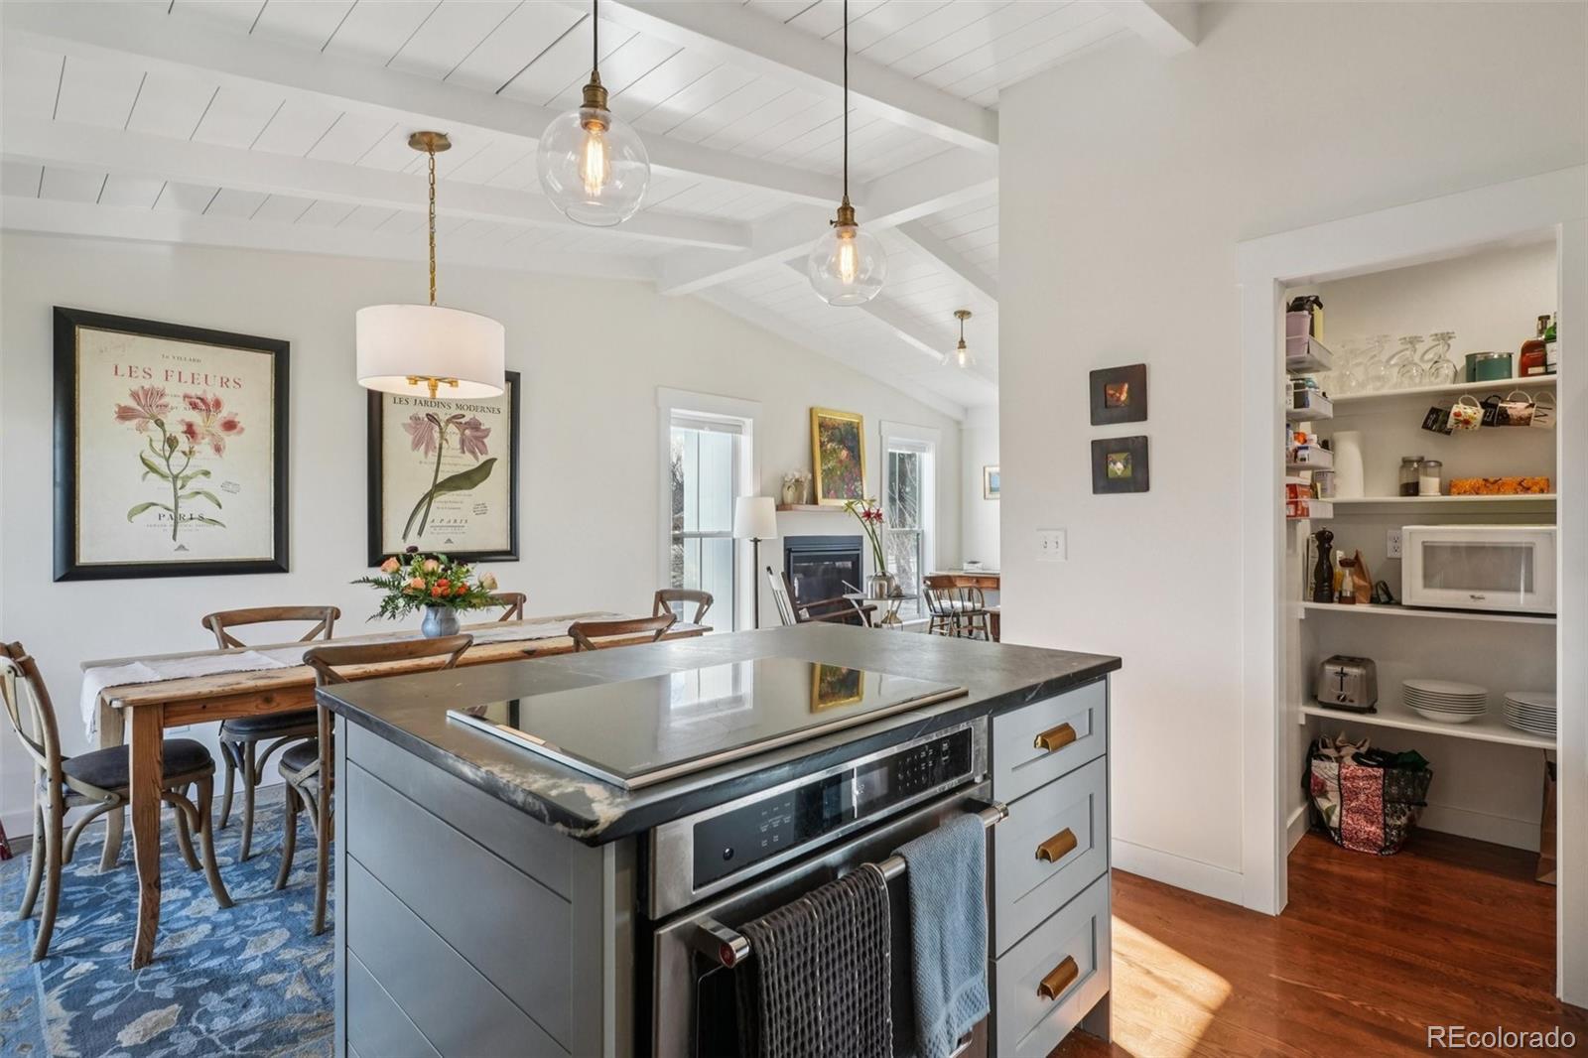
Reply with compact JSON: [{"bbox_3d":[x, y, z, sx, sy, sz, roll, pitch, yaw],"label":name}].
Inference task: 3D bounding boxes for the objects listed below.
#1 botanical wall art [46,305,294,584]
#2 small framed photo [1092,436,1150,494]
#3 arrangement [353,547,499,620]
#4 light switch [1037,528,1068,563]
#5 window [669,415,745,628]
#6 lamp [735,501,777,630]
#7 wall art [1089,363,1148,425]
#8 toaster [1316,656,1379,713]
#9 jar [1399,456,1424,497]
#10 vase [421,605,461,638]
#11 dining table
[{"bbox_3d":[-2.826,-0.359,3.253,0.810,1.160,0.035,0,0,-44],"label":"botanical wall art"},{"bbox_3d":[1.185,-0.230,2.556,0.197,0.200,0.020,0,0,41],"label":"small framed photo"},{"bbox_3d":[-1.585,0.235,3.040,0.560,0.320,0.460,0,0,-43],"label":"arrangement"},{"bbox_3d":[0.997,0.062,2.725,0.118,0.120,0.012,0,0,41],"label":"light switch"},{"bbox_3d":[-0.615,0.035,5.250,0.700,1.690,0.100,0,0,-44],"label":"window"},{"bbox_3d":[-0.274,0.501,5.100,0.325,1.467,0.325,0,0,0],"label":"lamp"},{"bbox_3d":[1.222,-0.507,2.656,0.202,0.211,0.020,0,0,41],"label":"wall art"},{"bbox_3d":[2.337,0.637,2.979,0.178,0.200,0.280,0,0,44],"label":"toaster"},{"bbox_3d":[2.491,-0.209,2.840,0.083,0.165,0.083,0,0,-43],"label":"jar"},{"bbox_3d":[-1.532,0.403,3.059,0.148,0.160,0.148,0,0,44],"label":"vase"},{"bbox_3d":[-1.427,0.855,2.937,2.120,0.770,0.780,0,0,-43],"label":"dining table"}]

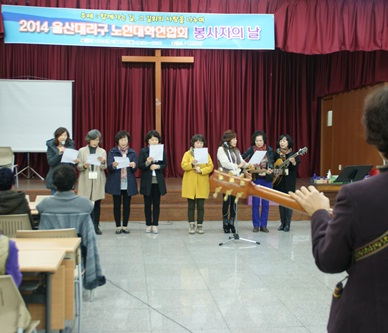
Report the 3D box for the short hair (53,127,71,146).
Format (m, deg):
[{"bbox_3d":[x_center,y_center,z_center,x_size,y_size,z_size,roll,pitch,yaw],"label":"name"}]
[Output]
[{"bbox_3d":[-2.030,-0.460,8.950,0.240,0.280,0.240,-1,3,-21],"label":"short hair"}]

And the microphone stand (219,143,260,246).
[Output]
[{"bbox_3d":[0.600,0.361,8.350,0.580,1.430,0.540,0,2,-12],"label":"microphone stand"}]

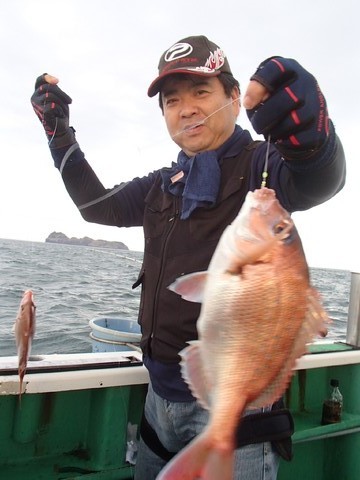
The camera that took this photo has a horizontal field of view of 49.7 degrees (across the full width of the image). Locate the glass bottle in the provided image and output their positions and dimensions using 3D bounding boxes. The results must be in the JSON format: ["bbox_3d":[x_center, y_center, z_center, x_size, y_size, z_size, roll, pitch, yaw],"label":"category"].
[{"bbox_3d":[0.584,0.616,1.480,0.069,0.166,0.069,5,-2,0],"label":"glass bottle"}]

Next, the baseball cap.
[{"bbox_3d":[0.014,-0.405,0.890,0.175,0.138,0.270,-8,6,30],"label":"baseball cap"}]

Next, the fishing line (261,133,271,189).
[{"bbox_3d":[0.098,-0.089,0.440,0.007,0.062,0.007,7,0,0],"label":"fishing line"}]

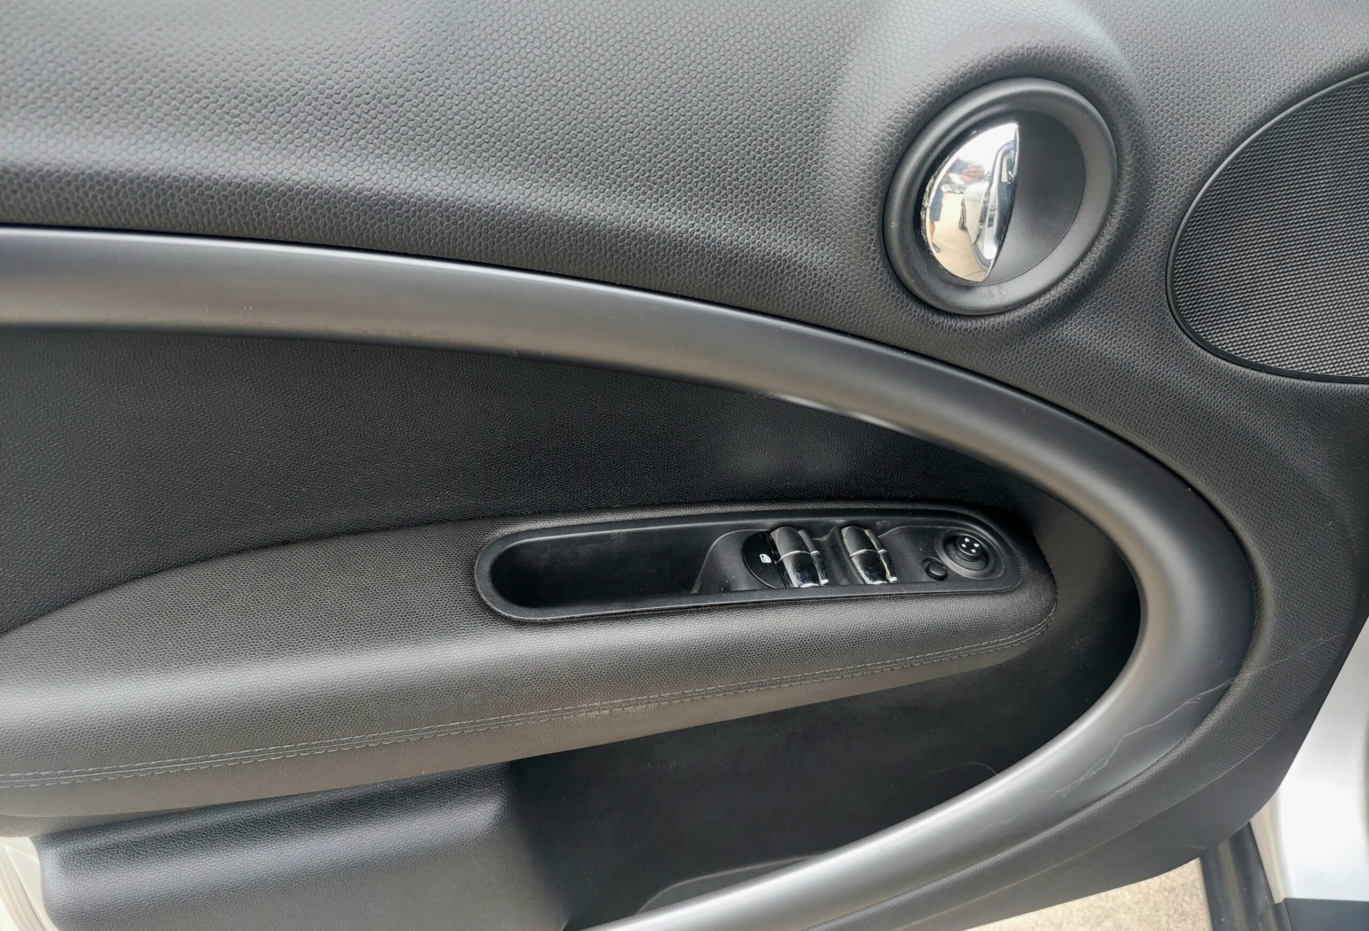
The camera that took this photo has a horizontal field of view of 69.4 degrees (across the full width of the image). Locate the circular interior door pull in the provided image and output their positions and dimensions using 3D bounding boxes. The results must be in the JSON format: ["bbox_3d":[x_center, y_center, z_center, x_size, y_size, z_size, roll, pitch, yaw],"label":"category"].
[{"bbox_3d":[0.153,-0.132,0.486,0.117,0.117,0.030,-4,33,-7],"label":"circular interior door pull"}]

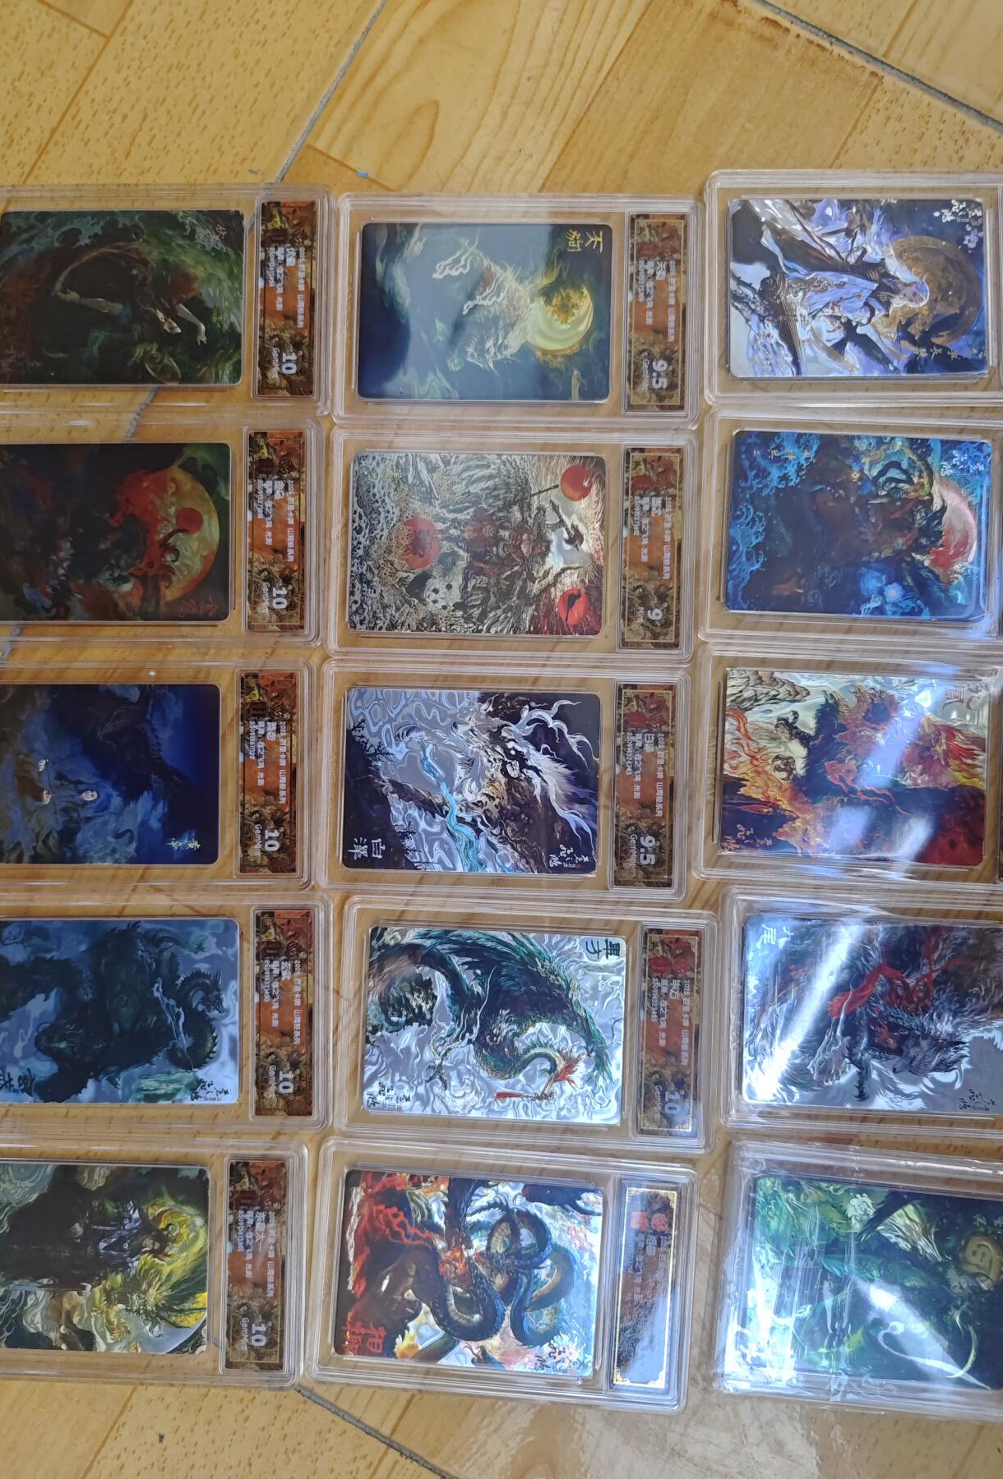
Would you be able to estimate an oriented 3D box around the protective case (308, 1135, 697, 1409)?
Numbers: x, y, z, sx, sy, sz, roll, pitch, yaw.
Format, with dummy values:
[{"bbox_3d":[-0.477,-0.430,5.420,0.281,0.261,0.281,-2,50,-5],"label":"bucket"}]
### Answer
[{"bbox_3d":[0.000,0.183,0.335,0.128,0.006,0.080,3,88,2],"label":"protective case"}]

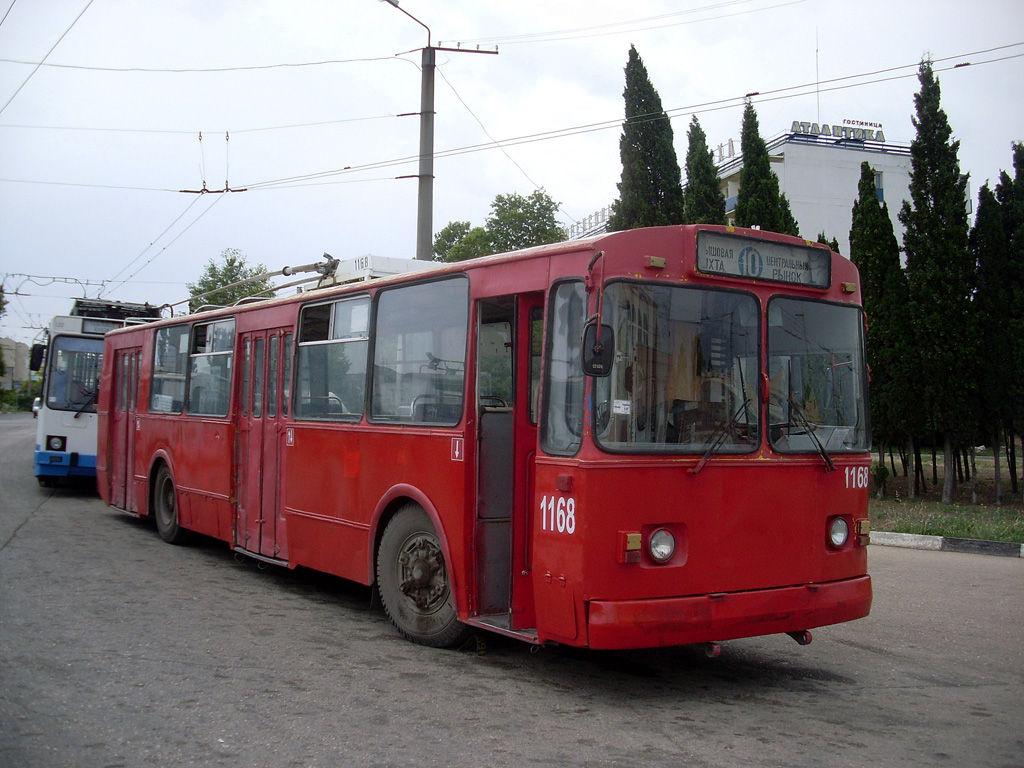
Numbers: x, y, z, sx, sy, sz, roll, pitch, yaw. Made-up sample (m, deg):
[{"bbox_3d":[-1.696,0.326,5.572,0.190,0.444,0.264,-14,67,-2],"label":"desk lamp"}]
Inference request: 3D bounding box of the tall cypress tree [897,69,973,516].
[{"bbox_3d":[7.062,-1.697,18.700,1.270,7.370,1.270,0,-1,21],"label":"tall cypress tree"}]

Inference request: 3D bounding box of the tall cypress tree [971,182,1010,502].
[{"bbox_3d":[8.045,-0.689,18.900,0.850,5.397,0.850,0,-1,23],"label":"tall cypress tree"}]

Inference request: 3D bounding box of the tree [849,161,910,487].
[{"bbox_3d":[6.375,-0.954,19.500,1.100,5.846,1.100,1,-1,18],"label":"tree"}]

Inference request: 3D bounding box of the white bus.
[{"bbox_3d":[-8.750,0.291,24.401,2.500,3.400,11.700,3,-1,-21],"label":"white bus"}]

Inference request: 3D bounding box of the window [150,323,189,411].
[{"bbox_3d":[-3.966,-0.157,13.048,0.050,1.005,1.330,4,-3,-33],"label":"window"}]

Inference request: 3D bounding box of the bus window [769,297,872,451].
[{"bbox_3d":[1.989,-0.048,7.273,1.186,0.980,0.060,2,-1,-42],"label":"bus window"}]

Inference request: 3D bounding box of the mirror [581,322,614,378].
[{"bbox_3d":[0.467,-0.184,6.080,0.180,0.290,0.070,3,-1,-2],"label":"mirror"}]

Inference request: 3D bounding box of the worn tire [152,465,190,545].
[{"bbox_3d":[-3.843,1.344,13.012,0.300,1.020,1.020,2,-1,-33],"label":"worn tire"}]

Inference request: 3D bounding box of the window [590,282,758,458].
[{"bbox_3d":[0.980,-0.080,6.608,1.165,0.988,0.060,1,-1,-25],"label":"window"}]

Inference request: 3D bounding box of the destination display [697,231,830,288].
[{"bbox_3d":[1.539,-0.753,6.935,1.146,0.270,0.100,2,-1,-33],"label":"destination display"}]

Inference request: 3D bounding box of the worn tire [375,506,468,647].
[{"bbox_3d":[-0.522,1.307,7.836,1.020,1.020,0.290,0,-2,45],"label":"worn tire"}]

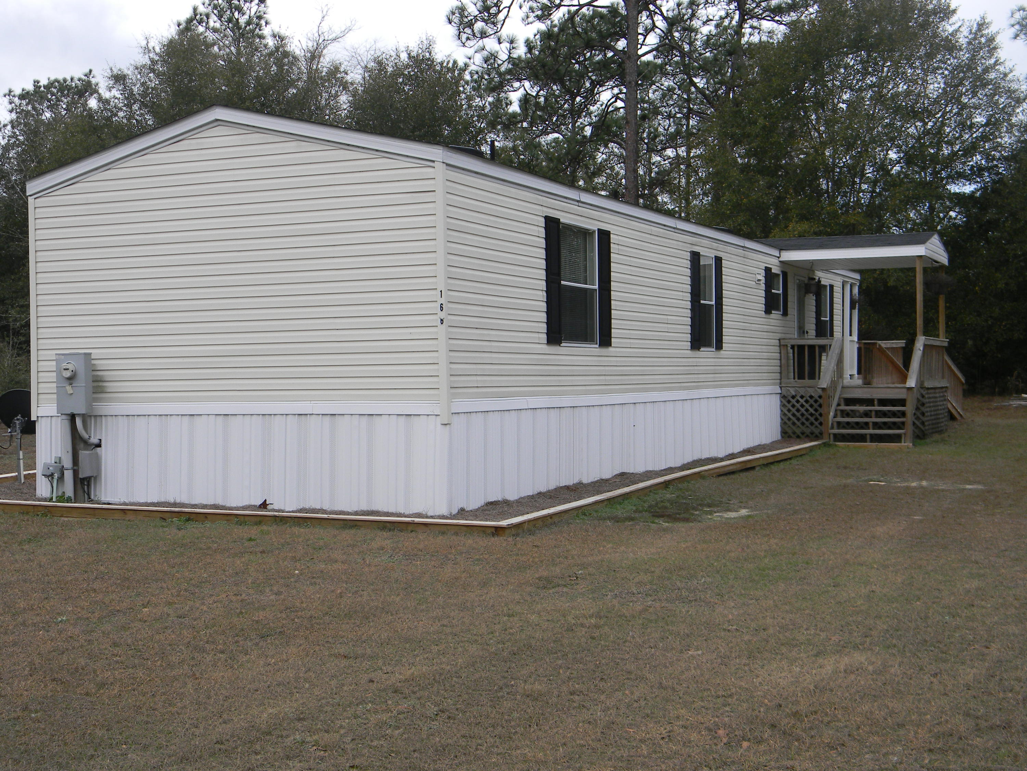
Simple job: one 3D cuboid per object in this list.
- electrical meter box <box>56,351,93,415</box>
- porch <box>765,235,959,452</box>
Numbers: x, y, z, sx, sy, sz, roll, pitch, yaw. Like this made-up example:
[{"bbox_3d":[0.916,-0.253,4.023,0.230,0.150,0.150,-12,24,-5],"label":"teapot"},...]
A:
[{"bbox_3d":[-4.509,-0.021,14.300,0.365,0.620,0.170,0,0,25],"label":"electrical meter box"},{"bbox_3d":[6.212,-0.808,24.905,2.770,3.620,5.350,0,0,25],"label":"porch"}]

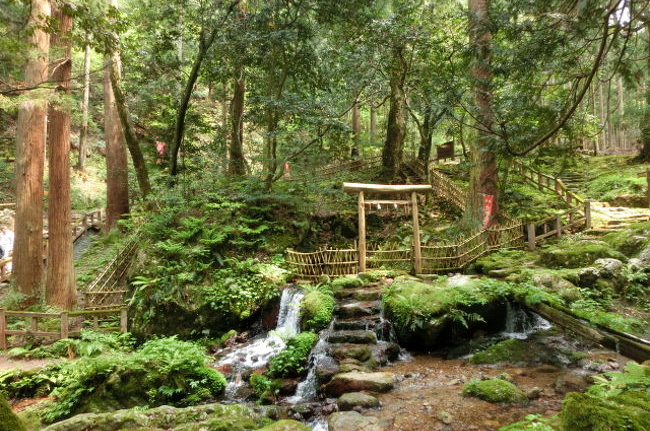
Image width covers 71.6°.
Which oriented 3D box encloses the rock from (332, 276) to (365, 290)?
[{"bbox_3d":[0.500,1.440,9.500,0.660,0.270,0.450,0,0,0],"label":"rock"}]

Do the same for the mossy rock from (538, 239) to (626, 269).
[{"bbox_3d":[5.800,0.860,10.200,1.650,0.600,1.100,0,0,17],"label":"mossy rock"}]

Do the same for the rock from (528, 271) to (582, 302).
[{"bbox_3d":[4.580,1.420,9.000,0.950,0.570,0.700,0,0,17],"label":"rock"}]

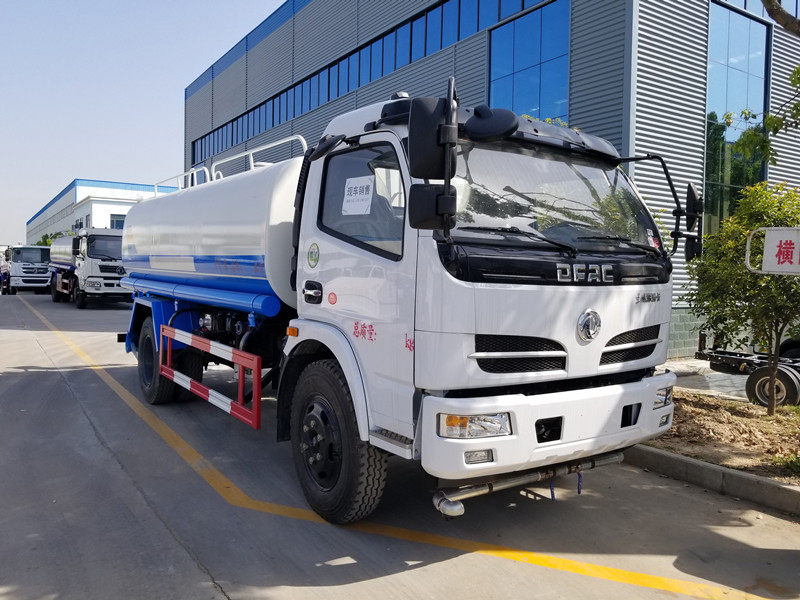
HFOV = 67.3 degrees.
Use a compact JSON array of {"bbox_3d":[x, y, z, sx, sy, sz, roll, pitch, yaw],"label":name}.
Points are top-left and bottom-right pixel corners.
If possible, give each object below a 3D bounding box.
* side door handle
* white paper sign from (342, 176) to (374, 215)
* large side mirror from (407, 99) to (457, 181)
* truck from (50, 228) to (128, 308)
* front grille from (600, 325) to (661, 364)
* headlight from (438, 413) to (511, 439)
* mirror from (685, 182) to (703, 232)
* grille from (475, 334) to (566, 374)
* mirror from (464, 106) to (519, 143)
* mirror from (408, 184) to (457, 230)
[{"bbox_3d":[-0.560,-0.048,3.860,0.060,0.150,0.225,0,3,-36],"label":"side door handle"},{"bbox_3d":[-0.234,-0.581,3.368,0.004,0.210,0.297,6,2,-36],"label":"white paper sign"},{"bbox_3d":[0.156,-0.777,2.890,0.225,0.385,0.090,2,2,-5],"label":"large side mirror"},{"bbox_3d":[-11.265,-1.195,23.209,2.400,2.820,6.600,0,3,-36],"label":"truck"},{"bbox_3d":[1.427,0.285,3.743,0.670,0.235,0.080,0,3,-39],"label":"front grille"},{"bbox_3d":[0.361,0.616,2.954,0.390,0.125,0.130,1,3,-26],"label":"headlight"},{"bbox_3d":[2.044,-0.644,4.184,0.085,0.350,0.200,4,3,34],"label":"mirror"},{"bbox_3d":[0.635,0.281,3.167,0.670,0.235,0.080,0,3,-33],"label":"grille"},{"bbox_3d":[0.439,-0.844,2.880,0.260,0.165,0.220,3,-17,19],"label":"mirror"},{"bbox_3d":[0.157,-0.449,2.900,0.222,0.218,0.085,2,2,-5],"label":"mirror"}]

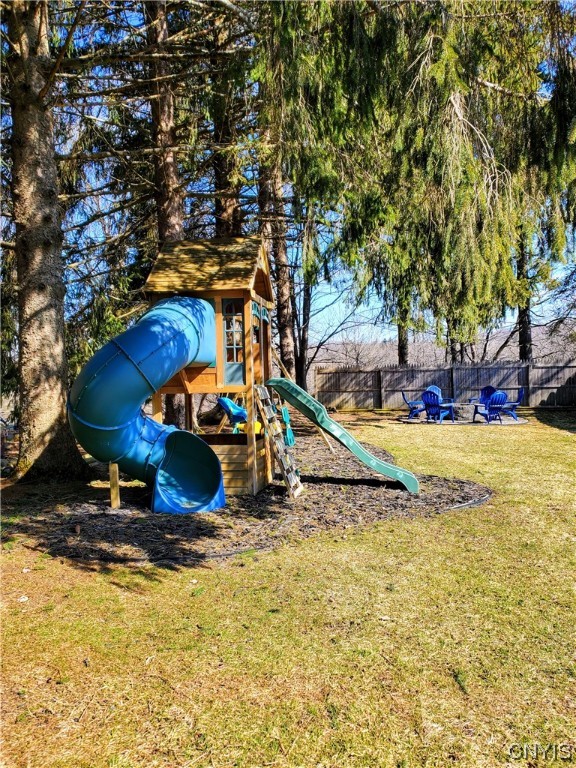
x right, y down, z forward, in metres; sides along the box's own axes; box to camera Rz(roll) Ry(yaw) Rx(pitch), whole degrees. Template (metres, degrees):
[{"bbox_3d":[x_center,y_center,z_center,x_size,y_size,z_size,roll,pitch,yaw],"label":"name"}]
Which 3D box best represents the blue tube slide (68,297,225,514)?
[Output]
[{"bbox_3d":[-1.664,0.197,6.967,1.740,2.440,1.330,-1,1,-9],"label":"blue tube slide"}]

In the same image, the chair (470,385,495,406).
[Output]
[{"bbox_3d":[6.864,0.543,20.200,0.770,0.960,0.880,-1,1,34],"label":"chair"}]

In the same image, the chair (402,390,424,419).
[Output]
[{"bbox_3d":[4.188,0.668,18.800,0.880,0.960,0.770,-1,1,3],"label":"chair"}]

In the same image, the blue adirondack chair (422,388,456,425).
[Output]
[{"bbox_3d":[4.592,0.717,17.600,0.770,0.960,0.880,-1,1,34],"label":"blue adirondack chair"}]

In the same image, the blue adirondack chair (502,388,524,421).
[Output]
[{"bbox_3d":[7.005,0.647,18.200,0.880,0.960,0.770,-1,1,2],"label":"blue adirondack chair"}]

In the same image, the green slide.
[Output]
[{"bbox_3d":[0.706,0.641,7.692,2.060,1.440,0.500,-1,1,15],"label":"green slide"}]

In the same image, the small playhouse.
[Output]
[{"bbox_3d":[-0.976,-0.283,7.954,1.420,3.350,1.460,-1,1,10],"label":"small playhouse"}]

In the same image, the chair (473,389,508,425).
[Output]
[{"bbox_3d":[6.144,0.692,17.500,0.770,0.960,0.880,-2,1,-37],"label":"chair"}]

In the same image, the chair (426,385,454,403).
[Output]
[{"bbox_3d":[5.306,0.543,20.200,0.770,0.960,0.880,-2,1,-34],"label":"chair"}]

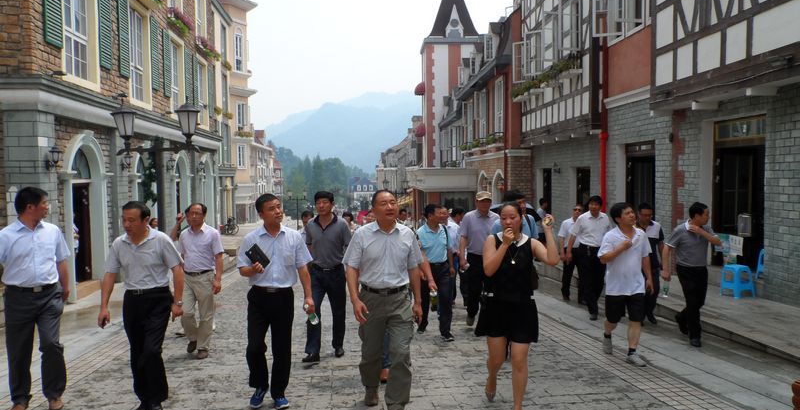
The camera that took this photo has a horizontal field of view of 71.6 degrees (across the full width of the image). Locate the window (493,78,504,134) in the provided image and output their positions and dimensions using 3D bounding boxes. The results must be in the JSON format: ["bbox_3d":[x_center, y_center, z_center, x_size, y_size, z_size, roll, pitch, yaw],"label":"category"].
[{"bbox_3d":[3.982,-3.962,22.200,0.200,2.220,1.550,-1,3,-1],"label":"window"}]

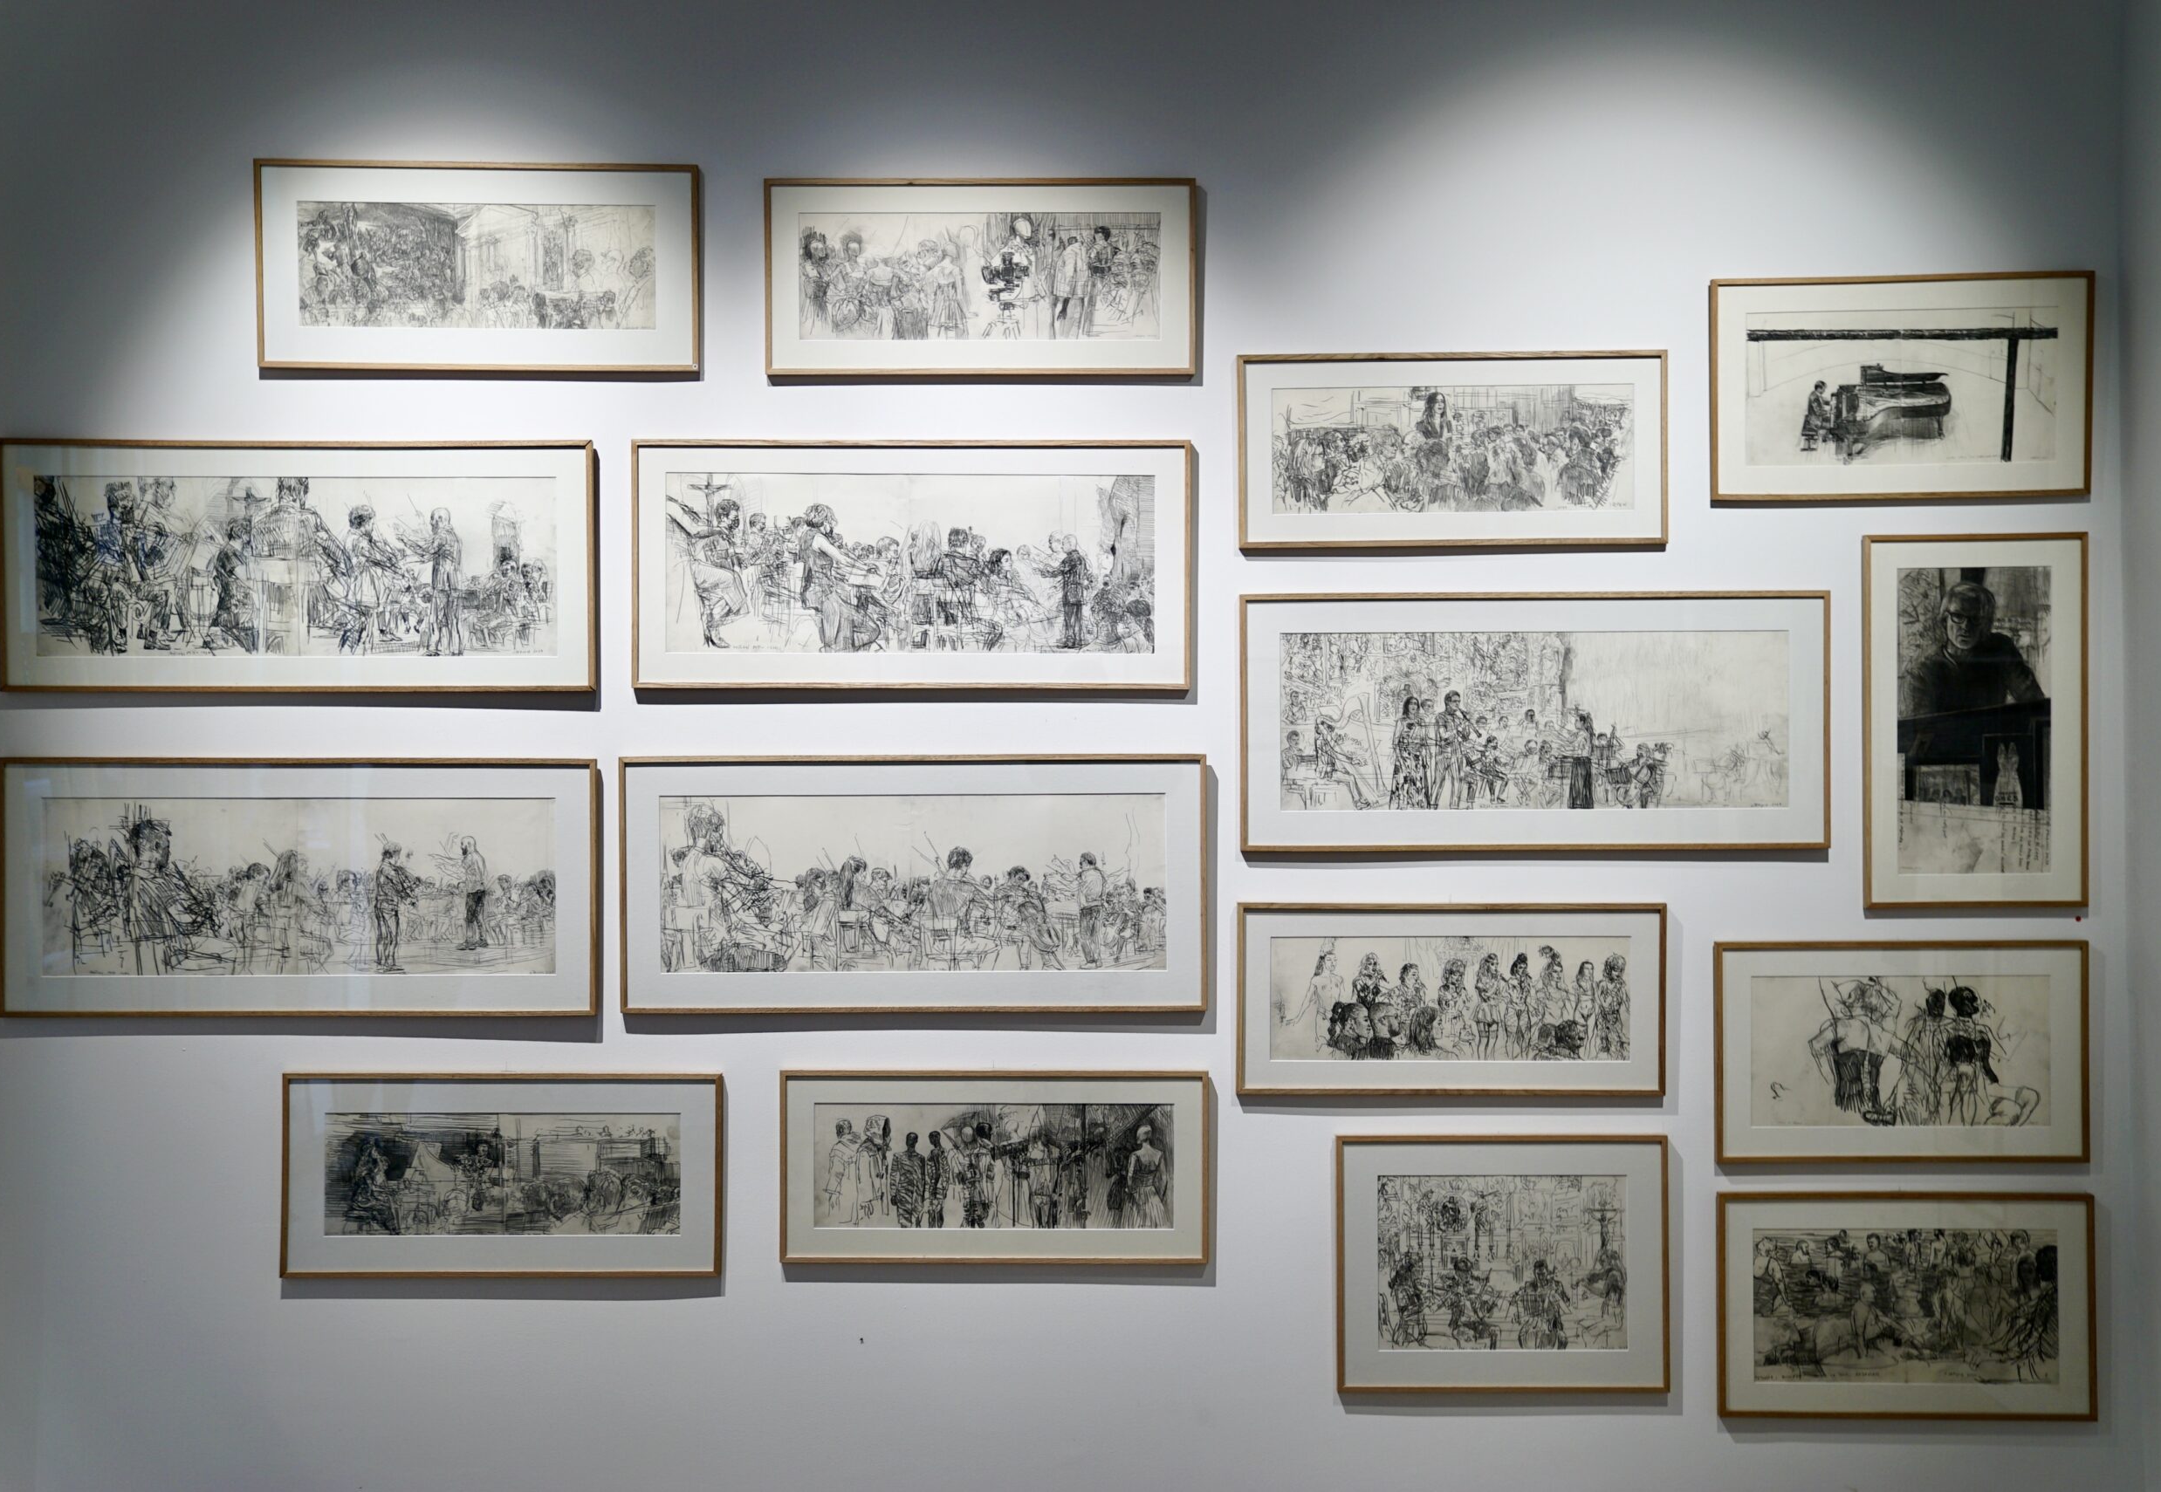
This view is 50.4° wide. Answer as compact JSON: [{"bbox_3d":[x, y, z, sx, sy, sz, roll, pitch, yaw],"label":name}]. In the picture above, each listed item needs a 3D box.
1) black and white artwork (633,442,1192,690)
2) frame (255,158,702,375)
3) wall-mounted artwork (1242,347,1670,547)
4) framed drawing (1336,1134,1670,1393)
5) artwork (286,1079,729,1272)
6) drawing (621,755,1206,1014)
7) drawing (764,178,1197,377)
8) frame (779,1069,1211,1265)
[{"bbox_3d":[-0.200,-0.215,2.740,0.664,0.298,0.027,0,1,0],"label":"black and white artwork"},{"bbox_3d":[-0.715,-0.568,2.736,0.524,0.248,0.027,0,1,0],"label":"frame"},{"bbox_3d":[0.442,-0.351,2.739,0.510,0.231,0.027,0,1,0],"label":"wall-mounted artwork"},{"bbox_3d":[0.503,0.617,2.752,0.397,0.310,0.027,0,1,0],"label":"framed drawing"},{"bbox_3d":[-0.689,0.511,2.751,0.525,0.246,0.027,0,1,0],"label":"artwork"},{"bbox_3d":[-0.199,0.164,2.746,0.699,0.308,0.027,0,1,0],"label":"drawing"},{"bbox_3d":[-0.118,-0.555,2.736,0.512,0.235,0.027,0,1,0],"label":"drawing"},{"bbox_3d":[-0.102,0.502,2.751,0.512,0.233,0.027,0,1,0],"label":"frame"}]

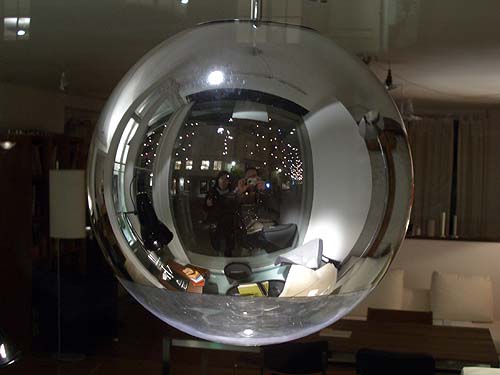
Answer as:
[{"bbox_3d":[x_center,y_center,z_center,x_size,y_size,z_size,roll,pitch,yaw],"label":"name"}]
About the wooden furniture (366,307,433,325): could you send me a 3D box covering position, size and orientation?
[{"bbox_3d":[0.950,1.234,4.572,0.440,0.800,0.490,0,1,17],"label":"wooden furniture"}]

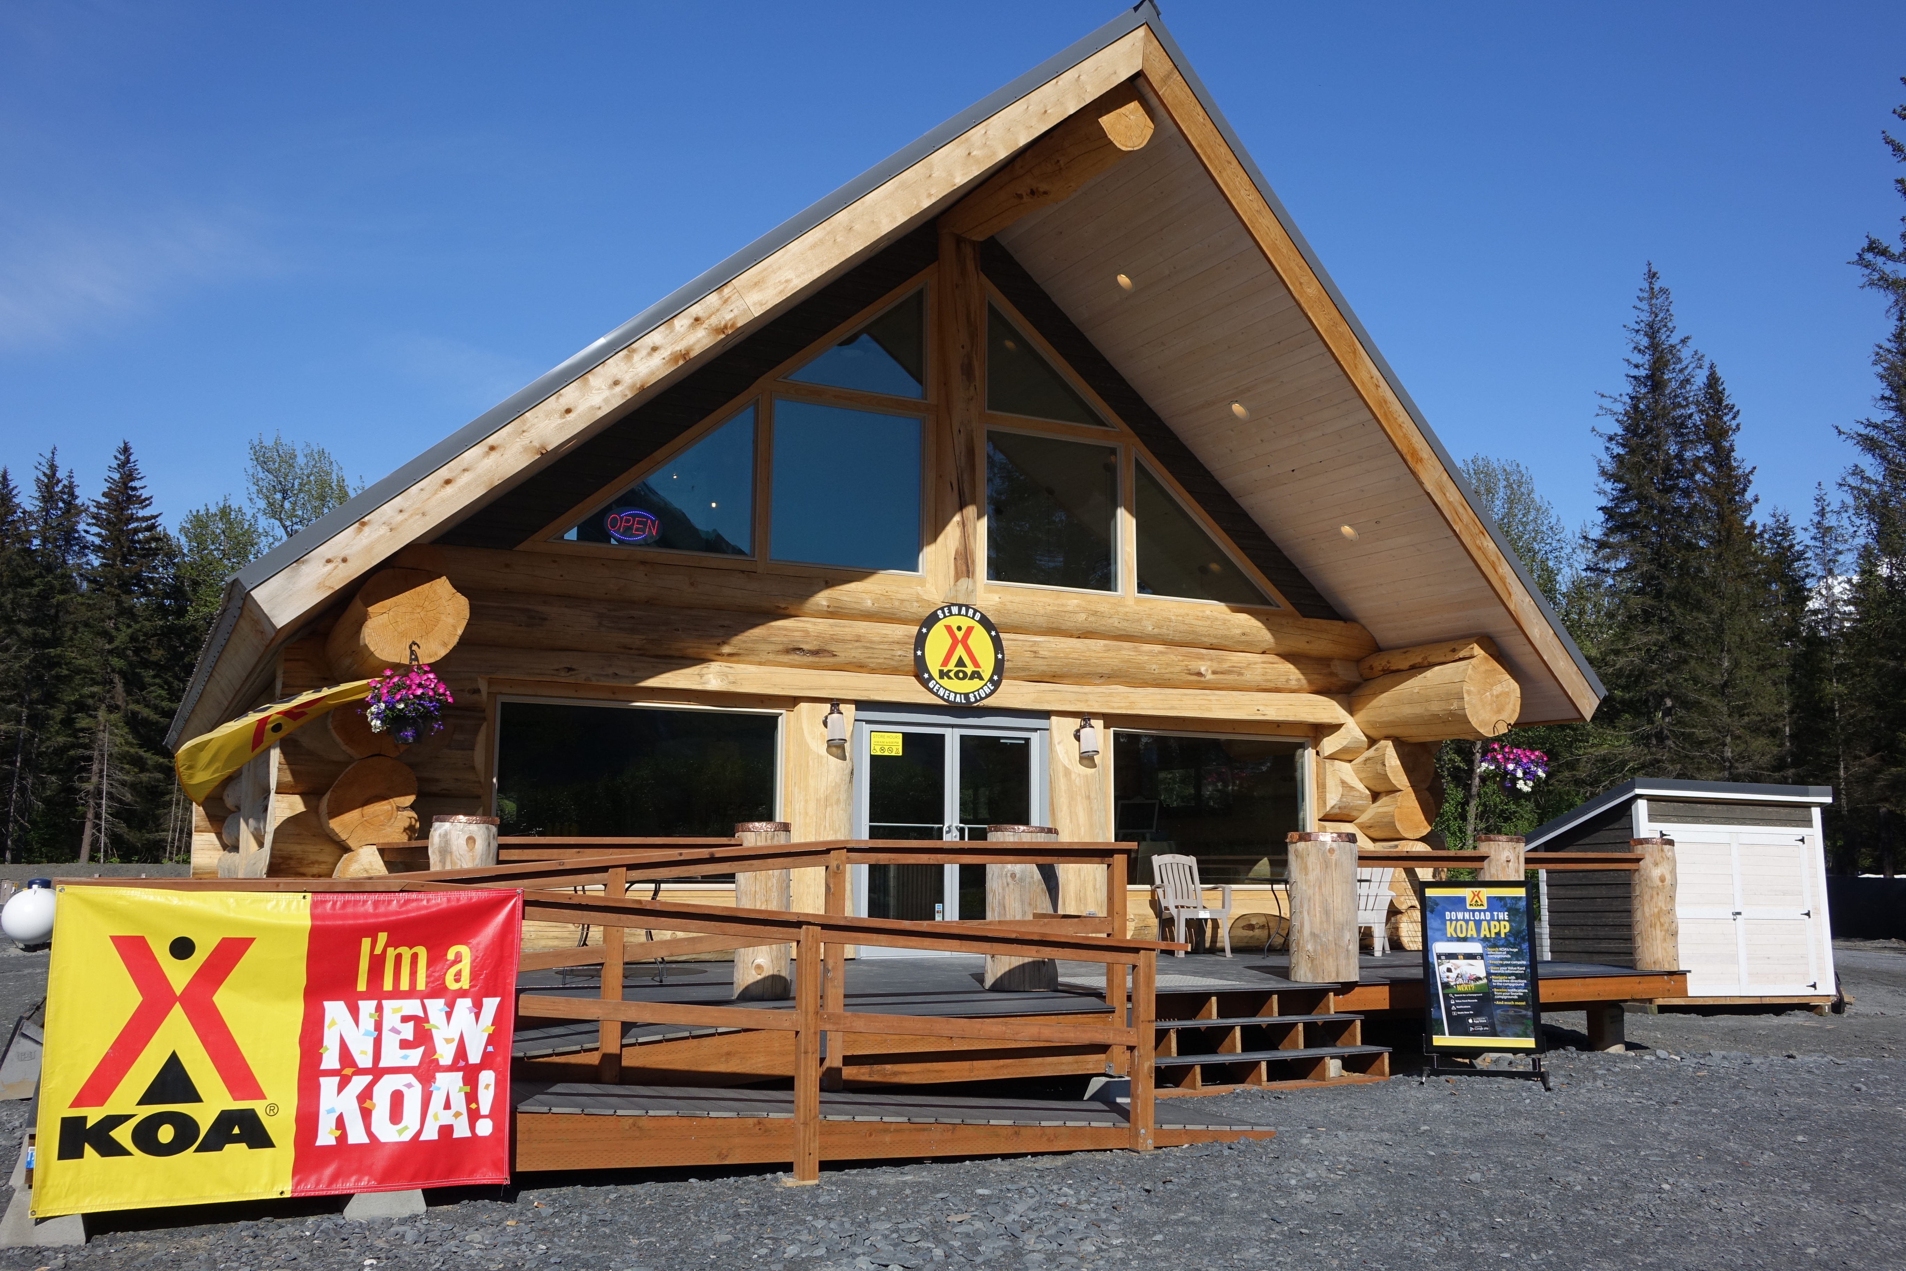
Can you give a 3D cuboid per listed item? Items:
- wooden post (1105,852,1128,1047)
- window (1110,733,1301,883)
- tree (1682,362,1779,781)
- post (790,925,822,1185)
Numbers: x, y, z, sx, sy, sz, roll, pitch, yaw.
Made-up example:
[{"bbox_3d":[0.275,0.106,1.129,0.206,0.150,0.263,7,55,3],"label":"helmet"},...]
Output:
[{"bbox_3d":[0.979,1.939,9.785,0.092,1.281,0.092,4,-9,-26],"label":"wooden post"},{"bbox_3d":[2.637,1.777,16.653,2.380,1.540,0.090,4,-9,-26],"label":"window"},{"bbox_3d":[20.392,0.085,42.771,3.000,14.876,3.000,-4,-9,25],"label":"tree"},{"bbox_3d":[-0.682,1.939,7.639,0.092,1.167,0.092,4,-9,-26],"label":"post"}]

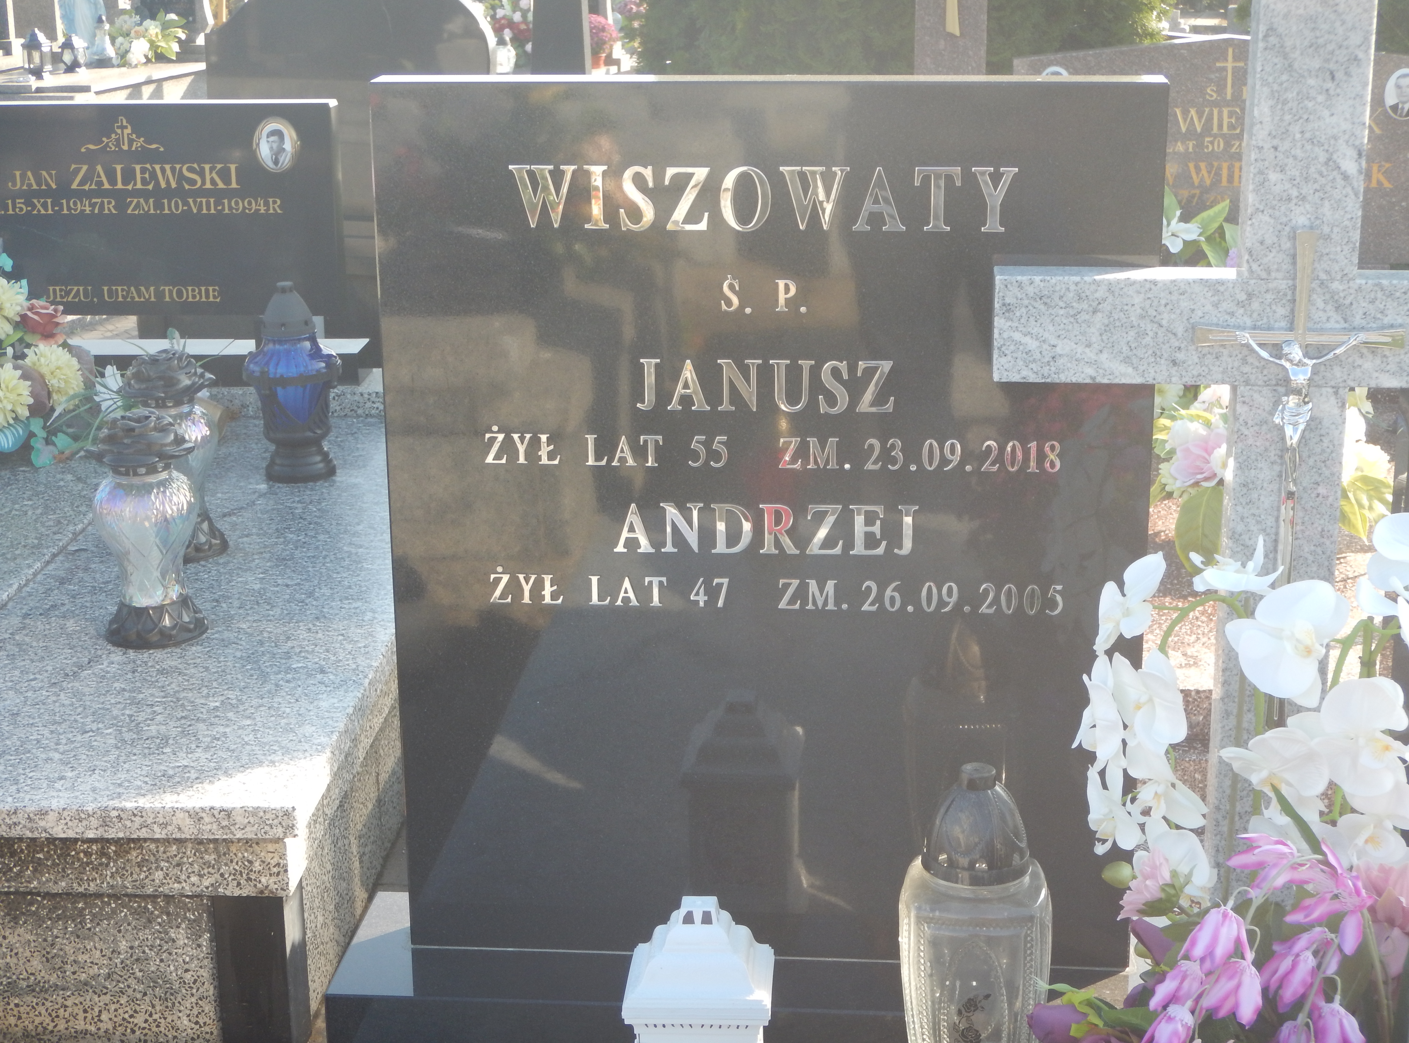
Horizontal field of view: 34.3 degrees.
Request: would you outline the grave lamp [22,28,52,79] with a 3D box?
[{"bbox_3d":[-3.376,-2.369,11.526,0.155,0.252,0.150,1,16,5],"label":"grave lamp"}]

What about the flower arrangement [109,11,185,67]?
[{"bbox_3d":[-3.027,-2.619,12.359,0.420,0.285,0.340,1,16,5],"label":"flower arrangement"}]

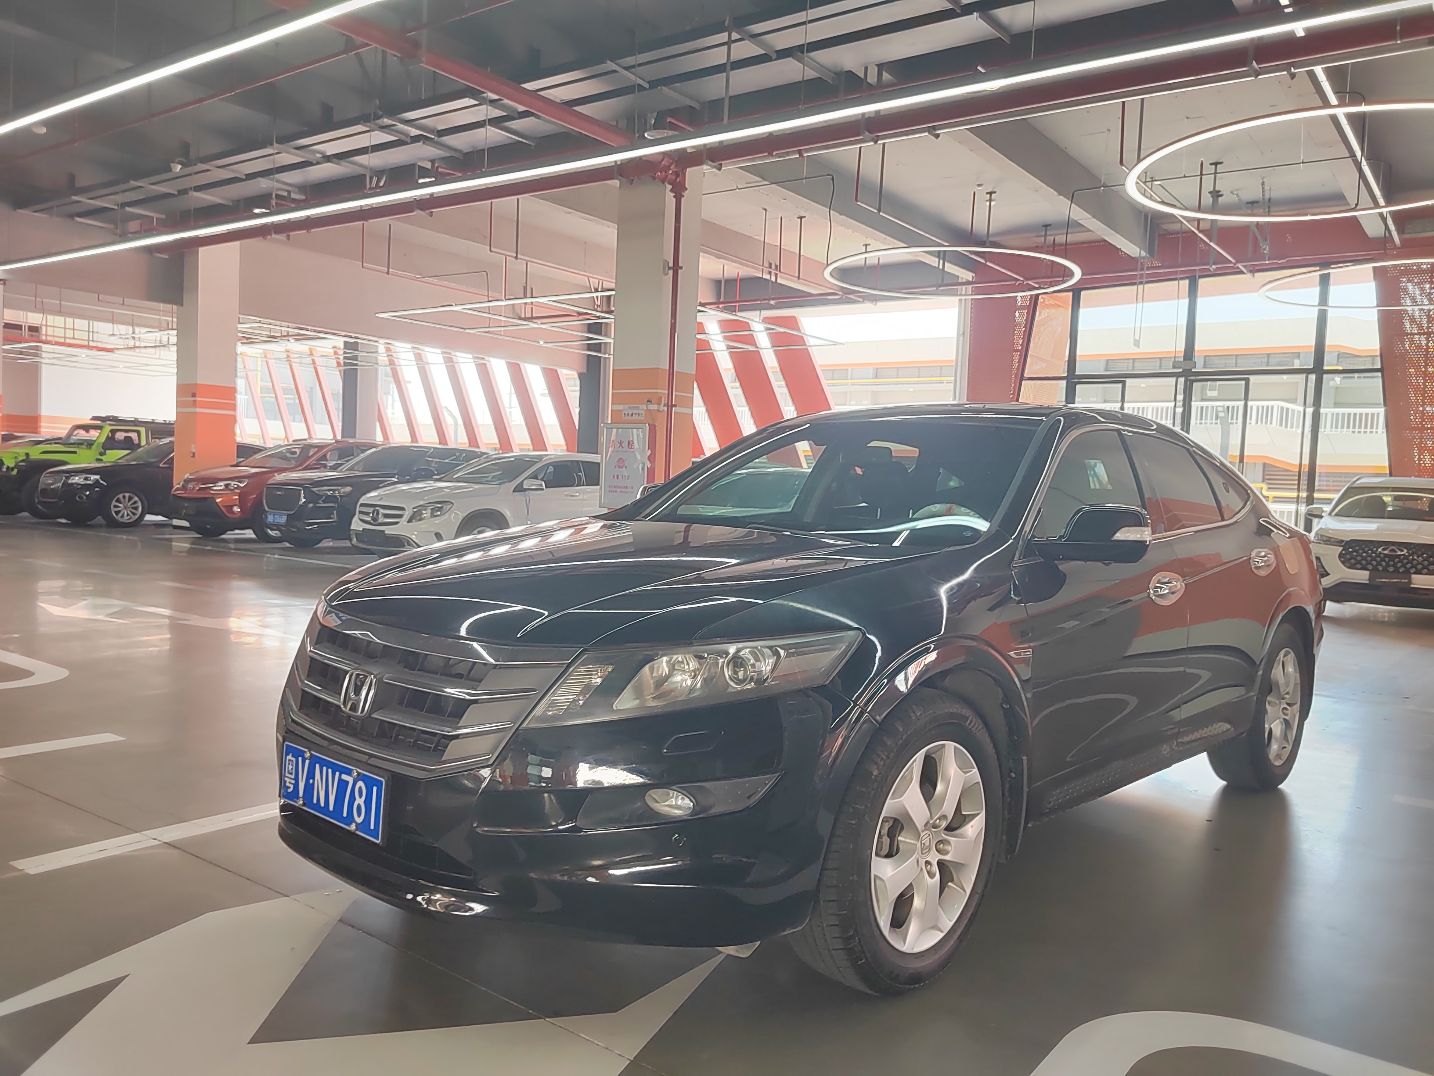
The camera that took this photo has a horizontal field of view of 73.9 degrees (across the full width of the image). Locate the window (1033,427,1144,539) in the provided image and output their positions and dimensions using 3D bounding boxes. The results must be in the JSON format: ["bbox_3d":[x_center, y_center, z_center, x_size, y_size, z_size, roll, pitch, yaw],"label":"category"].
[{"bbox_3d":[1.243,-0.189,3.202,0.860,0.370,0.070,-1,-16,-46],"label":"window"}]

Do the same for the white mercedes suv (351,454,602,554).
[{"bbox_3d":[-2.540,-0.285,13.054,1.804,1.494,4.420,5,4,41],"label":"white mercedes suv"}]

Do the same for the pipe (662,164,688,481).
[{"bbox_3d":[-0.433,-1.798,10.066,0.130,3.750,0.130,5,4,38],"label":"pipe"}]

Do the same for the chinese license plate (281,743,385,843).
[{"bbox_3d":[-0.916,0.597,2.257,0.440,0.142,0.020,5,4,40],"label":"chinese license plate"}]

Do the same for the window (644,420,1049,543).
[{"bbox_3d":[0.475,-0.224,3.488,1.340,0.180,0.930,5,34,42],"label":"window"}]

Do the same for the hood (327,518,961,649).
[{"bbox_3d":[-0.301,0.088,2.783,1.460,0.260,1.380,5,4,42],"label":"hood"}]

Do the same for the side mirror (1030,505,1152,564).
[{"bbox_3d":[1.122,-0.004,2.788,0.250,0.165,0.200,5,4,42],"label":"side mirror"}]

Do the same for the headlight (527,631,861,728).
[{"bbox_3d":[-0.038,0.327,2.233,0.410,0.210,0.680,5,4,42],"label":"headlight"}]

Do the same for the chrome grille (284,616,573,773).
[{"bbox_3d":[-0.801,0.382,2.336,1.050,0.340,0.210,5,4,40],"label":"chrome grille"}]

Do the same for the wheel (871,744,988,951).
[{"bbox_3d":[0.474,0.761,2.410,0.200,0.500,0.495,5,4,44],"label":"wheel"}]

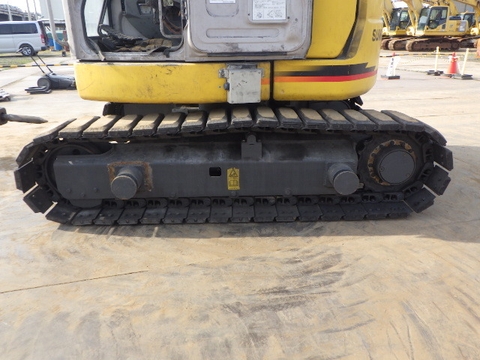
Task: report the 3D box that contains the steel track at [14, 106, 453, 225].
[{"bbox_3d":[-0.039,-0.109,2.738,2.855,0.690,0.455,-1,21,0],"label":"steel track"}]

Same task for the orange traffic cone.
[{"bbox_3d":[6.300,-3.400,11.427,0.390,0.700,0.390,-1,21,0],"label":"orange traffic cone"}]

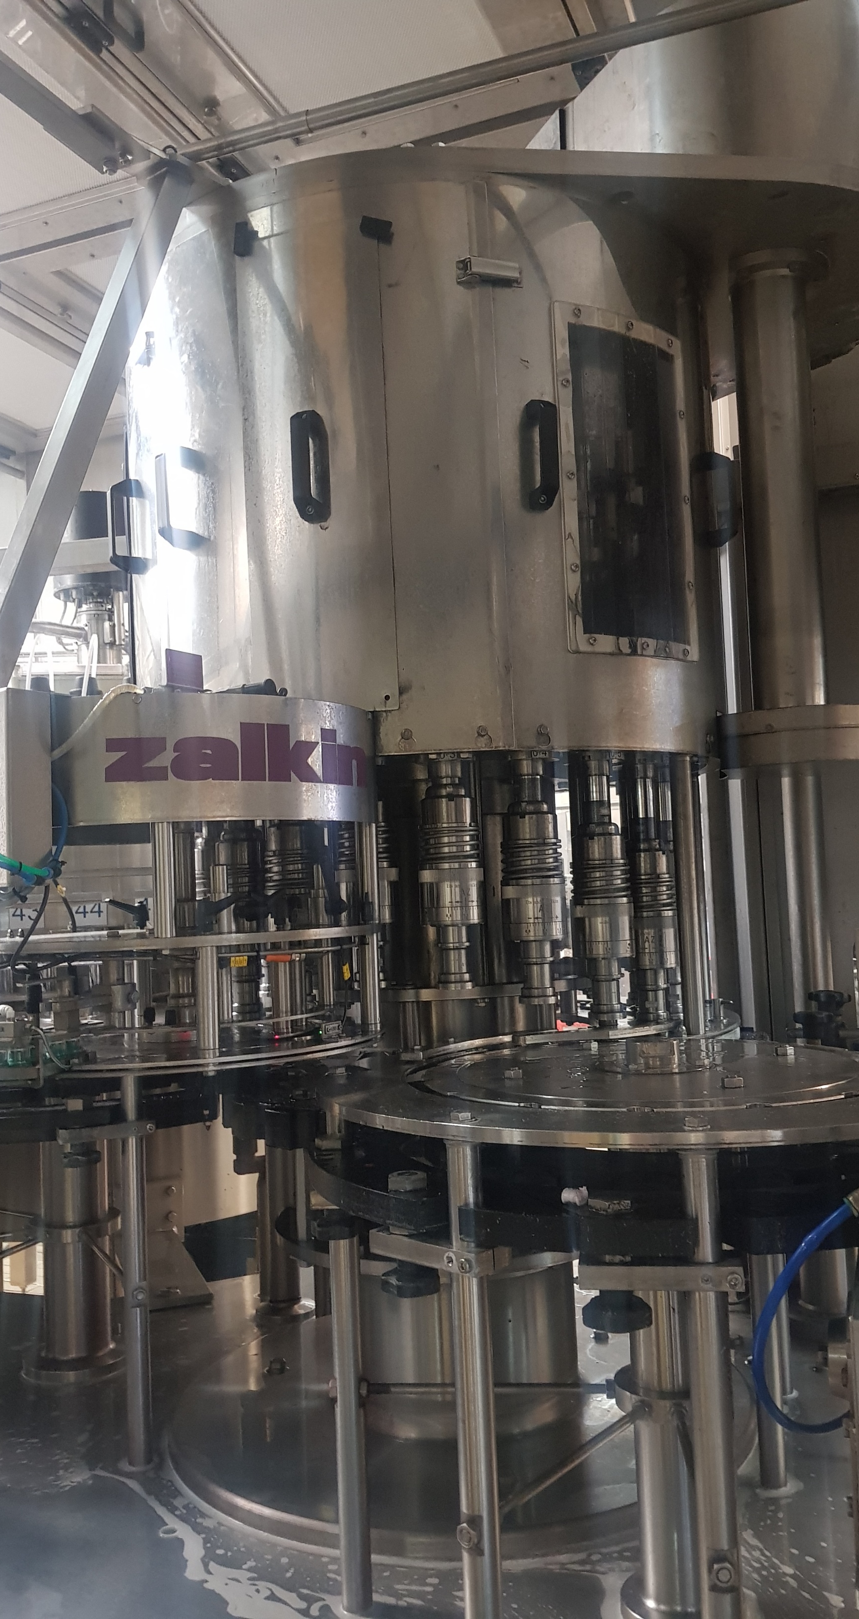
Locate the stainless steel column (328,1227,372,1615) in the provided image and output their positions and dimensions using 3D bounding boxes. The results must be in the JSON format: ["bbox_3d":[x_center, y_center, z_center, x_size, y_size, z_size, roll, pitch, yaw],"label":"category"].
[{"bbox_3d":[-0.086,0.659,1.318,0.032,0.397,0.032,-2,-4,0],"label":"stainless steel column"}]

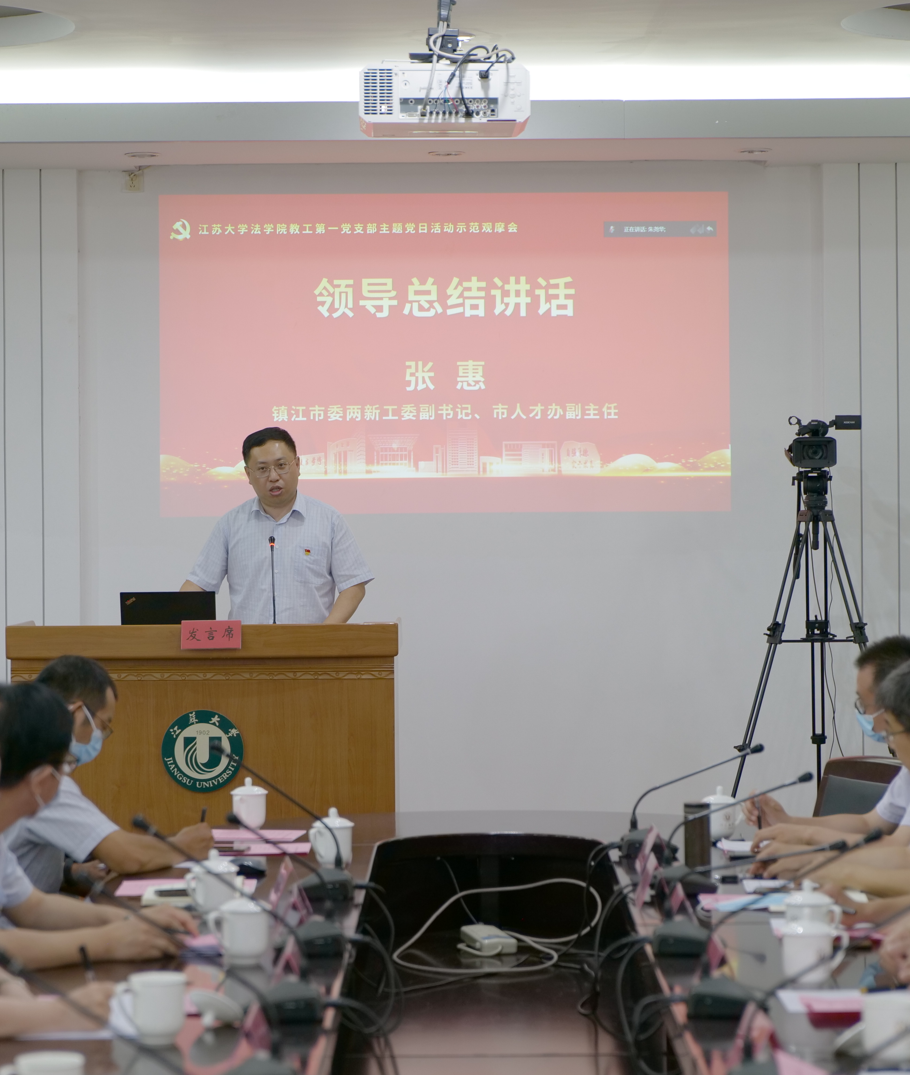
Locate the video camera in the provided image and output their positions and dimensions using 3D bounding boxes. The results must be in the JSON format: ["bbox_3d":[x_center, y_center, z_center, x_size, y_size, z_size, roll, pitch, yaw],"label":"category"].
[{"bbox_3d":[1.295,-0.335,11.000,0.265,0.190,0.370,0,0,6],"label":"video camera"}]

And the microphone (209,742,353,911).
[{"bbox_3d":[-0.356,0.578,6.451,0.307,0.325,0.140,0,0,0],"label":"microphone"}]

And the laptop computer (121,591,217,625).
[{"bbox_3d":[-0.927,0.275,10.271,0.308,0.205,0.260,0,0,0],"label":"laptop computer"}]

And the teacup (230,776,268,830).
[{"bbox_3d":[-0.521,0.667,7.870,0.095,0.127,0.110,0,0,25],"label":"teacup"}]

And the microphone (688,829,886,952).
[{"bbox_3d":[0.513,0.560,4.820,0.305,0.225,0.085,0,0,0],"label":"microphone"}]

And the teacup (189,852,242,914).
[{"bbox_3d":[-0.473,0.666,6.080,0.113,0.125,0.095,0,0,-30],"label":"teacup"}]

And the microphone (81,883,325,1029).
[{"bbox_3d":[-0.354,0.590,4.350,0.335,0.235,0.100,0,0,0],"label":"microphone"}]

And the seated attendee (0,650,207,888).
[{"bbox_3d":[-0.890,0.873,7.200,0.700,1.210,0.530,0,0,-3],"label":"seated attendee"}]

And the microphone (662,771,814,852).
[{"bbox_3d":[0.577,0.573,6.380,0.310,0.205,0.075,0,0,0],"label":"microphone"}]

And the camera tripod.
[{"bbox_3d":[1.297,0.602,11.531,0.920,1.728,0.800,0,0,0],"label":"camera tripod"}]

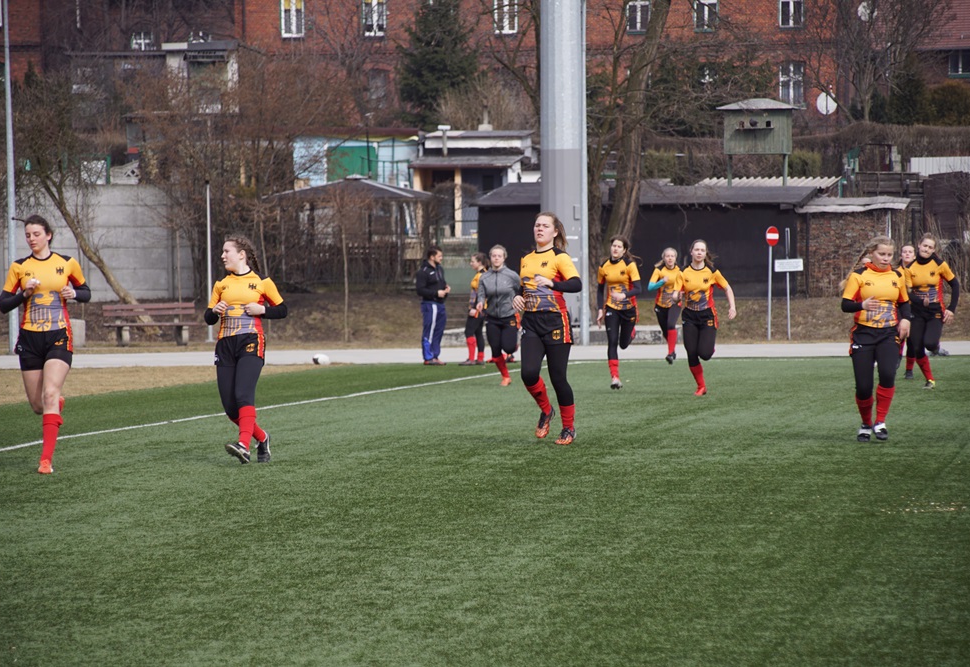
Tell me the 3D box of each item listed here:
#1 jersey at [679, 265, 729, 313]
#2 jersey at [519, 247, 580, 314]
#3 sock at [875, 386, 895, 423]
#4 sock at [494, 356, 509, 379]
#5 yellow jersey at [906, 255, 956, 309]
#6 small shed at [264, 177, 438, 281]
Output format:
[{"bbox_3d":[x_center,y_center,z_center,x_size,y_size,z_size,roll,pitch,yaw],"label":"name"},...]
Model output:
[{"bbox_3d":[2.257,-0.468,52.000,0.500,0.490,0.310,-1,6,15],"label":"jersey"},{"bbox_3d":[0.472,-0.391,36.900,0.420,0.500,0.280,0,1,27],"label":"jersey"},{"bbox_3d":[3.052,0.541,38.100,0.130,0.280,0.135,7,0,-11],"label":"sock"},{"bbox_3d":[0.198,0.399,58.200,0.110,0.250,0.125,-25,8,13],"label":"sock"},{"bbox_3d":[4.806,-0.567,54.000,0.480,0.540,0.280,0,1,18],"label":"yellow jersey"},{"bbox_3d":[-3.159,-2.525,122.000,3.850,2.700,3.700,0,1,13],"label":"small shed"}]

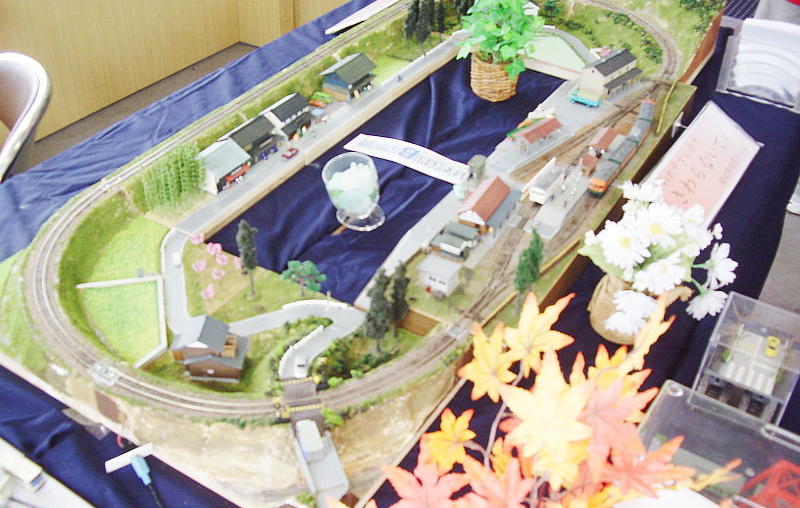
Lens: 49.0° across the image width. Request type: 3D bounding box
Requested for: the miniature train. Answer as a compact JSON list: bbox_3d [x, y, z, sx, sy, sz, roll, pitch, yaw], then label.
[{"bbox_3d":[0.320,-0.153,1.232,0.027,0.027,0.249,20,41,20],"label":"miniature train"}]

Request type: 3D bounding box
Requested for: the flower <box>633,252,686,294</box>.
[{"bbox_3d":[0.246,0.018,0.833,0.047,0.020,0.044,-5,75,-8],"label":"flower"}]

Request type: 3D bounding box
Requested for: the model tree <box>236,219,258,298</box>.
[{"bbox_3d":[-0.155,0.006,0.900,0.021,0.094,0.021,1,35,0],"label":"model tree"}]

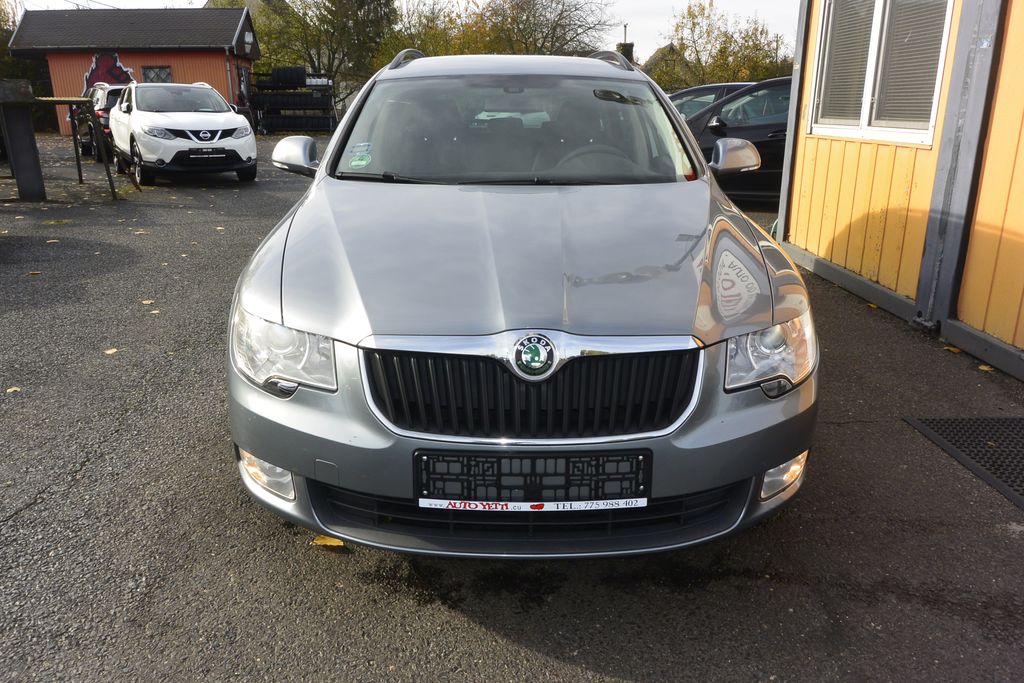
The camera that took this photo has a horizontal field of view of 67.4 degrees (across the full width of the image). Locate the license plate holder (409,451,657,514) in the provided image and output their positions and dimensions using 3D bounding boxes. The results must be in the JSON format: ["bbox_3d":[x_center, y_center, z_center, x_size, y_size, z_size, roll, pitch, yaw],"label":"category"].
[{"bbox_3d":[0.046,0.311,1.716,0.525,0.145,0.028,0,9,-1],"label":"license plate holder"}]

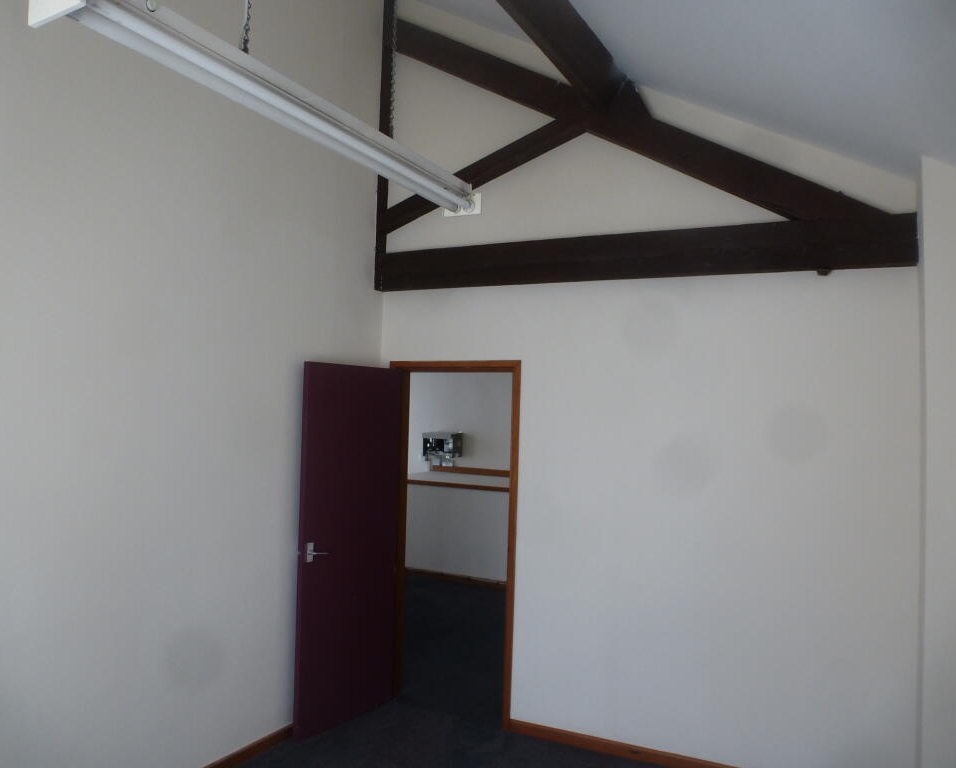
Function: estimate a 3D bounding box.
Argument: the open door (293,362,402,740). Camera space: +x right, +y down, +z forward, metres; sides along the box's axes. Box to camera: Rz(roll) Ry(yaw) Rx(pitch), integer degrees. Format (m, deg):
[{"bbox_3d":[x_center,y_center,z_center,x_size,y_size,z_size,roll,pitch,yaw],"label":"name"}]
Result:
[{"bbox_3d":[-0.720,0.886,4.017,0.045,1.981,0.742,0,-3,33],"label":"open door"}]

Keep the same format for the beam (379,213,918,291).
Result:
[{"bbox_3d":[0.695,-0.668,3.805,2.843,0.226,0.110,0,-3,24],"label":"beam"}]

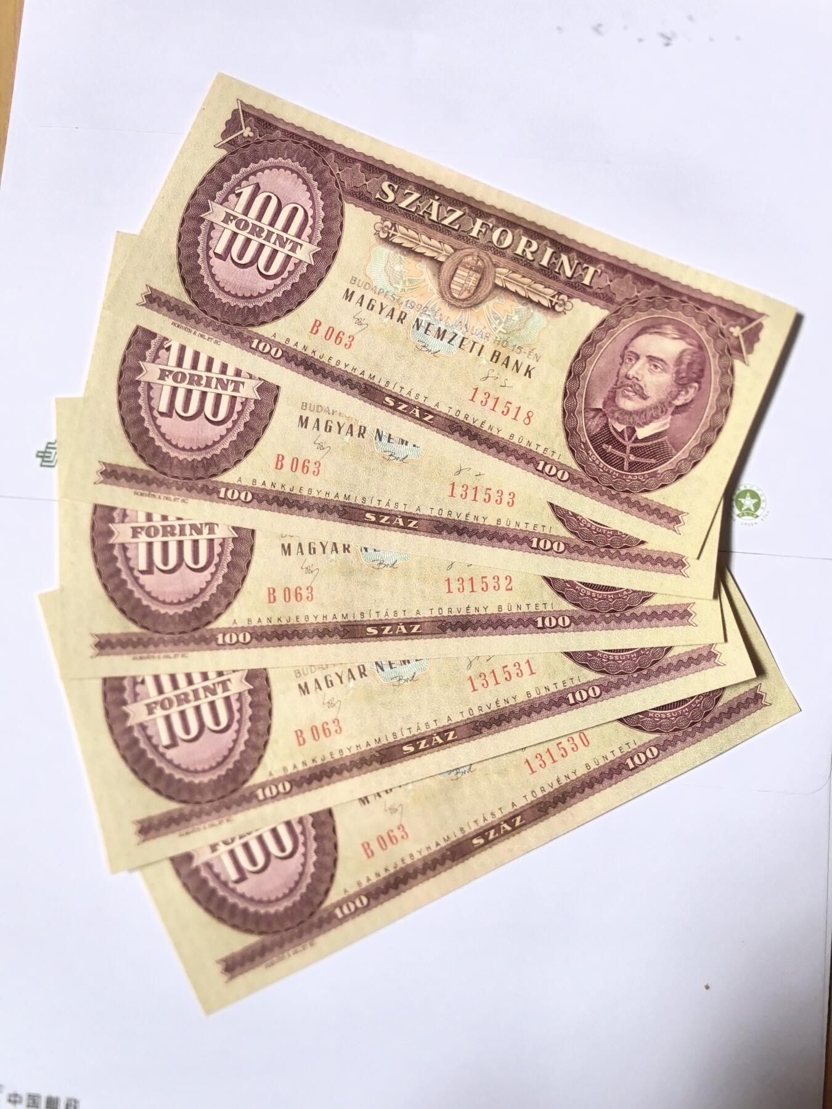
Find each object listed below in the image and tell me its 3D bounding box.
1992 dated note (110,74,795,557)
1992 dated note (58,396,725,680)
[{"bbox_3d":[0.010,-0.067,0.237,0.174,0.001,0.075,23,85,2],"label":"1992 dated note"},{"bbox_3d":[-0.008,-0.009,0.230,0.174,0.001,0.075,-3,85,-1],"label":"1992 dated note"}]

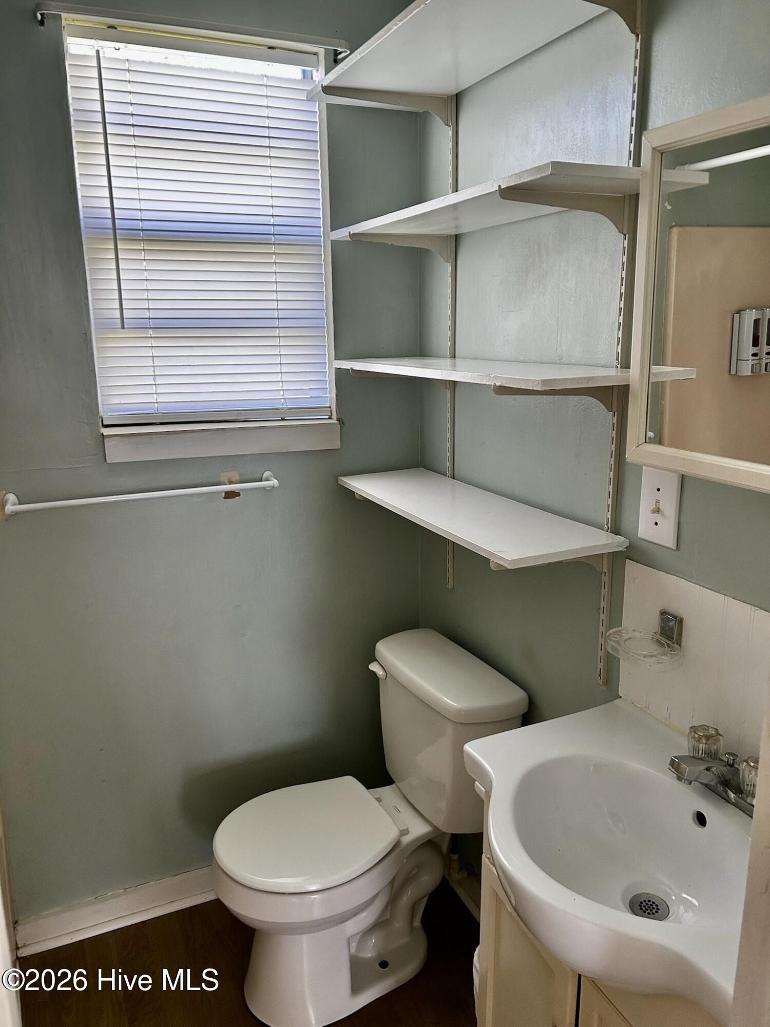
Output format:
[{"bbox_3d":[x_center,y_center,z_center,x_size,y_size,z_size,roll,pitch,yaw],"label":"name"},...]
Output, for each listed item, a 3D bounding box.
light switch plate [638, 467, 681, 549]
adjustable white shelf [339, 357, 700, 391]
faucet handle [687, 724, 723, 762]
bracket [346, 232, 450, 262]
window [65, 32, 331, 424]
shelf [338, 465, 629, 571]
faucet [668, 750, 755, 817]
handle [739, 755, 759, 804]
[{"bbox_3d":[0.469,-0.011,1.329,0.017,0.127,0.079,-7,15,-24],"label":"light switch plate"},{"bbox_3d":[0.166,-0.302,1.613,0.243,0.019,0.870,-7,15,-24],"label":"adjustable white shelf"},{"bbox_3d":[0.506,0.367,1.221,0.050,0.048,0.050,-1,14,0],"label":"faucet handle"},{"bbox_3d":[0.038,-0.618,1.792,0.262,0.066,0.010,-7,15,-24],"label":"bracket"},{"bbox_3d":[-0.407,-0.637,1.809,0.559,0.835,0.030,-7,15,-24],"label":"window"},{"bbox_3d":[0.156,-0.013,1.712,0.245,0.019,0.803,-7,15,-24],"label":"shelf"},{"bbox_3d":[0.490,0.392,1.162,0.138,0.073,0.156,-7,15,-24],"label":"faucet"},{"bbox_3d":[0.549,0.388,1.131,0.050,0.048,0.050,-7,15,-24],"label":"handle"}]

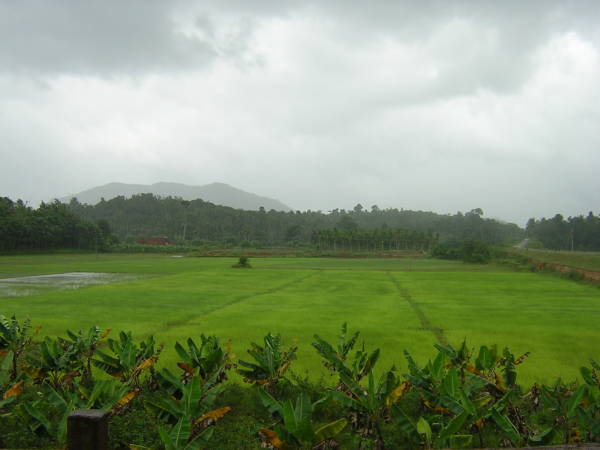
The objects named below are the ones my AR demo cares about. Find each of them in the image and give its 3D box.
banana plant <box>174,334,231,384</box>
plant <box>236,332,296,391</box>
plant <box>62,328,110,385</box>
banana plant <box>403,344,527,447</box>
[{"bbox_3d":[-2.609,3.667,16.700,1.500,1.470,1.500,0,-1,0],"label":"banana plant"},{"bbox_3d":[-0.913,3.746,17.000,1.630,1.630,1.600,0,-1,0],"label":"plant"},{"bbox_3d":[-6.188,3.822,18.000,1.440,1.790,1.500,0,-1,0],"label":"plant"},{"bbox_3d":[3.506,3.645,13.300,2.640,2.200,2.200,0,-1,0],"label":"banana plant"}]

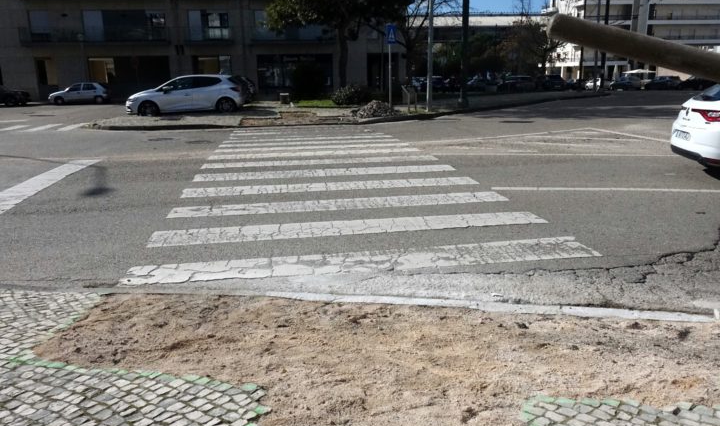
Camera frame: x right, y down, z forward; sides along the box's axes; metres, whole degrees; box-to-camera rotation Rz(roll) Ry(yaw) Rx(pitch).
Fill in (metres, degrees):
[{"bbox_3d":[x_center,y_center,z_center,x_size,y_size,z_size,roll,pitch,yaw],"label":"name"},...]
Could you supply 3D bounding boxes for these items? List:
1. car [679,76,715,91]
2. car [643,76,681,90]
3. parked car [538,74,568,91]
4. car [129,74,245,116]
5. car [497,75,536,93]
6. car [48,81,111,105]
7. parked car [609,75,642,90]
[{"bbox_3d":[37.611,-14.367,60.000,4.300,1.460,1.780,-4,15,-11],"label":"car"},{"bbox_3d":[33.611,-14.367,60.000,4.250,1.460,1.770,-4,15,-11],"label":"car"},{"bbox_3d":[18.992,-12.730,53.000,1.830,1.580,4.300,7,16,29],"label":"parked car"},{"bbox_3d":[-6.330,-4.330,19.600,4.070,1.460,1.750,-5,15,-14],"label":"car"},{"bbox_3d":[15.360,-12.622,53.000,4.400,1.550,1.820,-9,16,-29],"label":"car"},{"bbox_3d":[-19.600,-8.300,37.700,3.900,1.410,1.650,-7,15,-21],"label":"car"},{"bbox_3d":[29.611,-14.389,60.000,4.150,1.500,1.760,-5,15,-14],"label":"parked car"}]

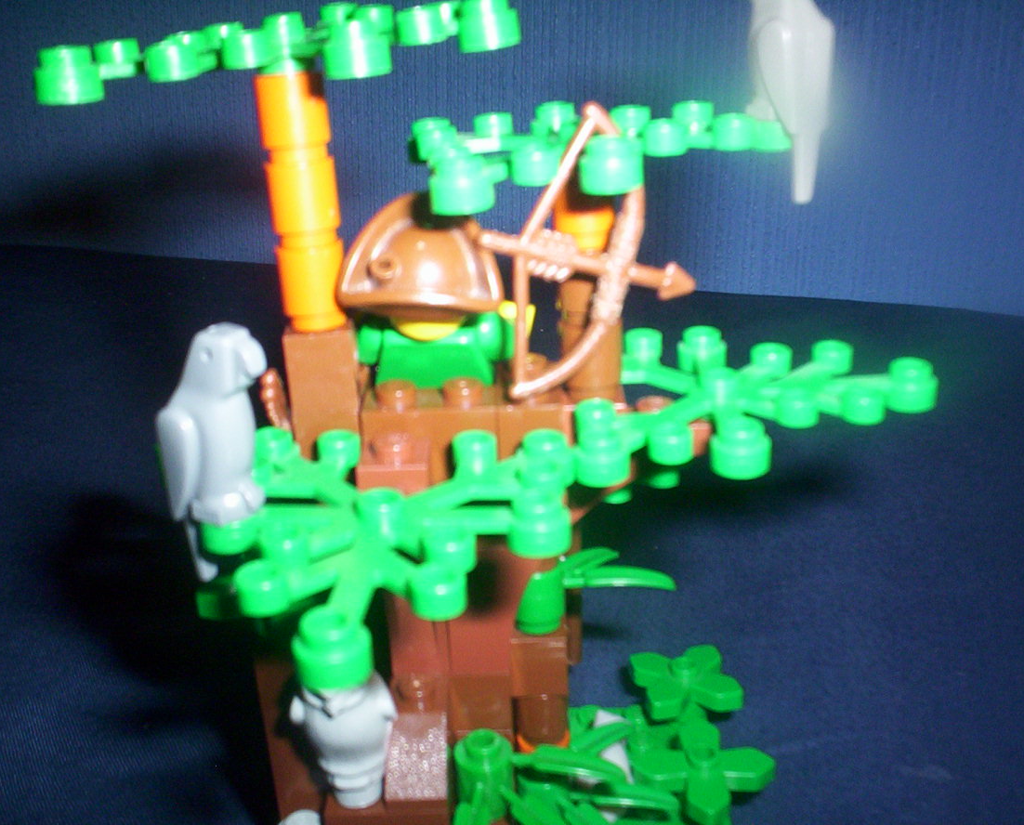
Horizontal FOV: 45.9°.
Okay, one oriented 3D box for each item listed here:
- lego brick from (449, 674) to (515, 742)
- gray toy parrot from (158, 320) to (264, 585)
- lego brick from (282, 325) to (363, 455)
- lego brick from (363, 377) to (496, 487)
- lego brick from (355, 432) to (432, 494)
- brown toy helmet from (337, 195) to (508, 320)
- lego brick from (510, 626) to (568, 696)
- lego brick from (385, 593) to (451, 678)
[{"bbox_3d":[-0.004,0.038,0.168,0.008,0.010,0.008,-2,25,1],"label":"lego brick"},{"bbox_3d":[-0.029,0.005,0.119,0.010,0.027,0.008,13,29,29],"label":"gray toy parrot"},{"bbox_3d":[-0.022,-0.001,0.145,0.008,0.019,0.008,-6,25,-8],"label":"lego brick"},{"bbox_3d":[-0.010,0.002,0.147,0.016,0.011,0.008,-2,25,1],"label":"lego brick"},{"bbox_3d":[-0.013,0.008,0.142,0.008,0.011,0.008,-2,25,1],"label":"lego brick"},{"bbox_3d":[-0.010,-0.020,0.146,0.019,0.013,0.013,2,25,8],"label":"brown toy helmet"},{"bbox_3d":[0.004,0.035,0.175,0.008,0.010,0.008,-2,25,1],"label":"lego brick"},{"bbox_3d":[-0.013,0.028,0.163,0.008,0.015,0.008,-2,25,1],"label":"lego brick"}]

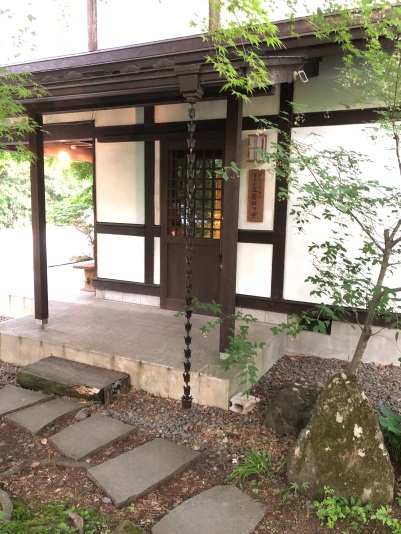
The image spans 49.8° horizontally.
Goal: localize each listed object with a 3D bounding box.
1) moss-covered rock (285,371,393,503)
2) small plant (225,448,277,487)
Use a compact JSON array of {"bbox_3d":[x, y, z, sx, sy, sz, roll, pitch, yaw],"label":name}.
[{"bbox_3d":[0.847,0.966,2.573,0.620,0.660,0.440,4,8,18],"label":"moss-covered rock"},{"bbox_3d":[0.307,1.204,2.637,0.300,0.150,0.260,1,8,0],"label":"small plant"}]

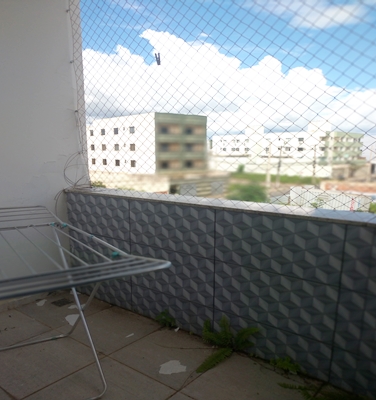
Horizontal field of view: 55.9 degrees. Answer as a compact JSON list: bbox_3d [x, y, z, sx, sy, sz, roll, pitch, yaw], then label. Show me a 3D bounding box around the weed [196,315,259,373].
[{"bbox_3d":[0.160,0.755,1.866,0.337,0.190,0.288,6,10,35],"label":"weed"}]

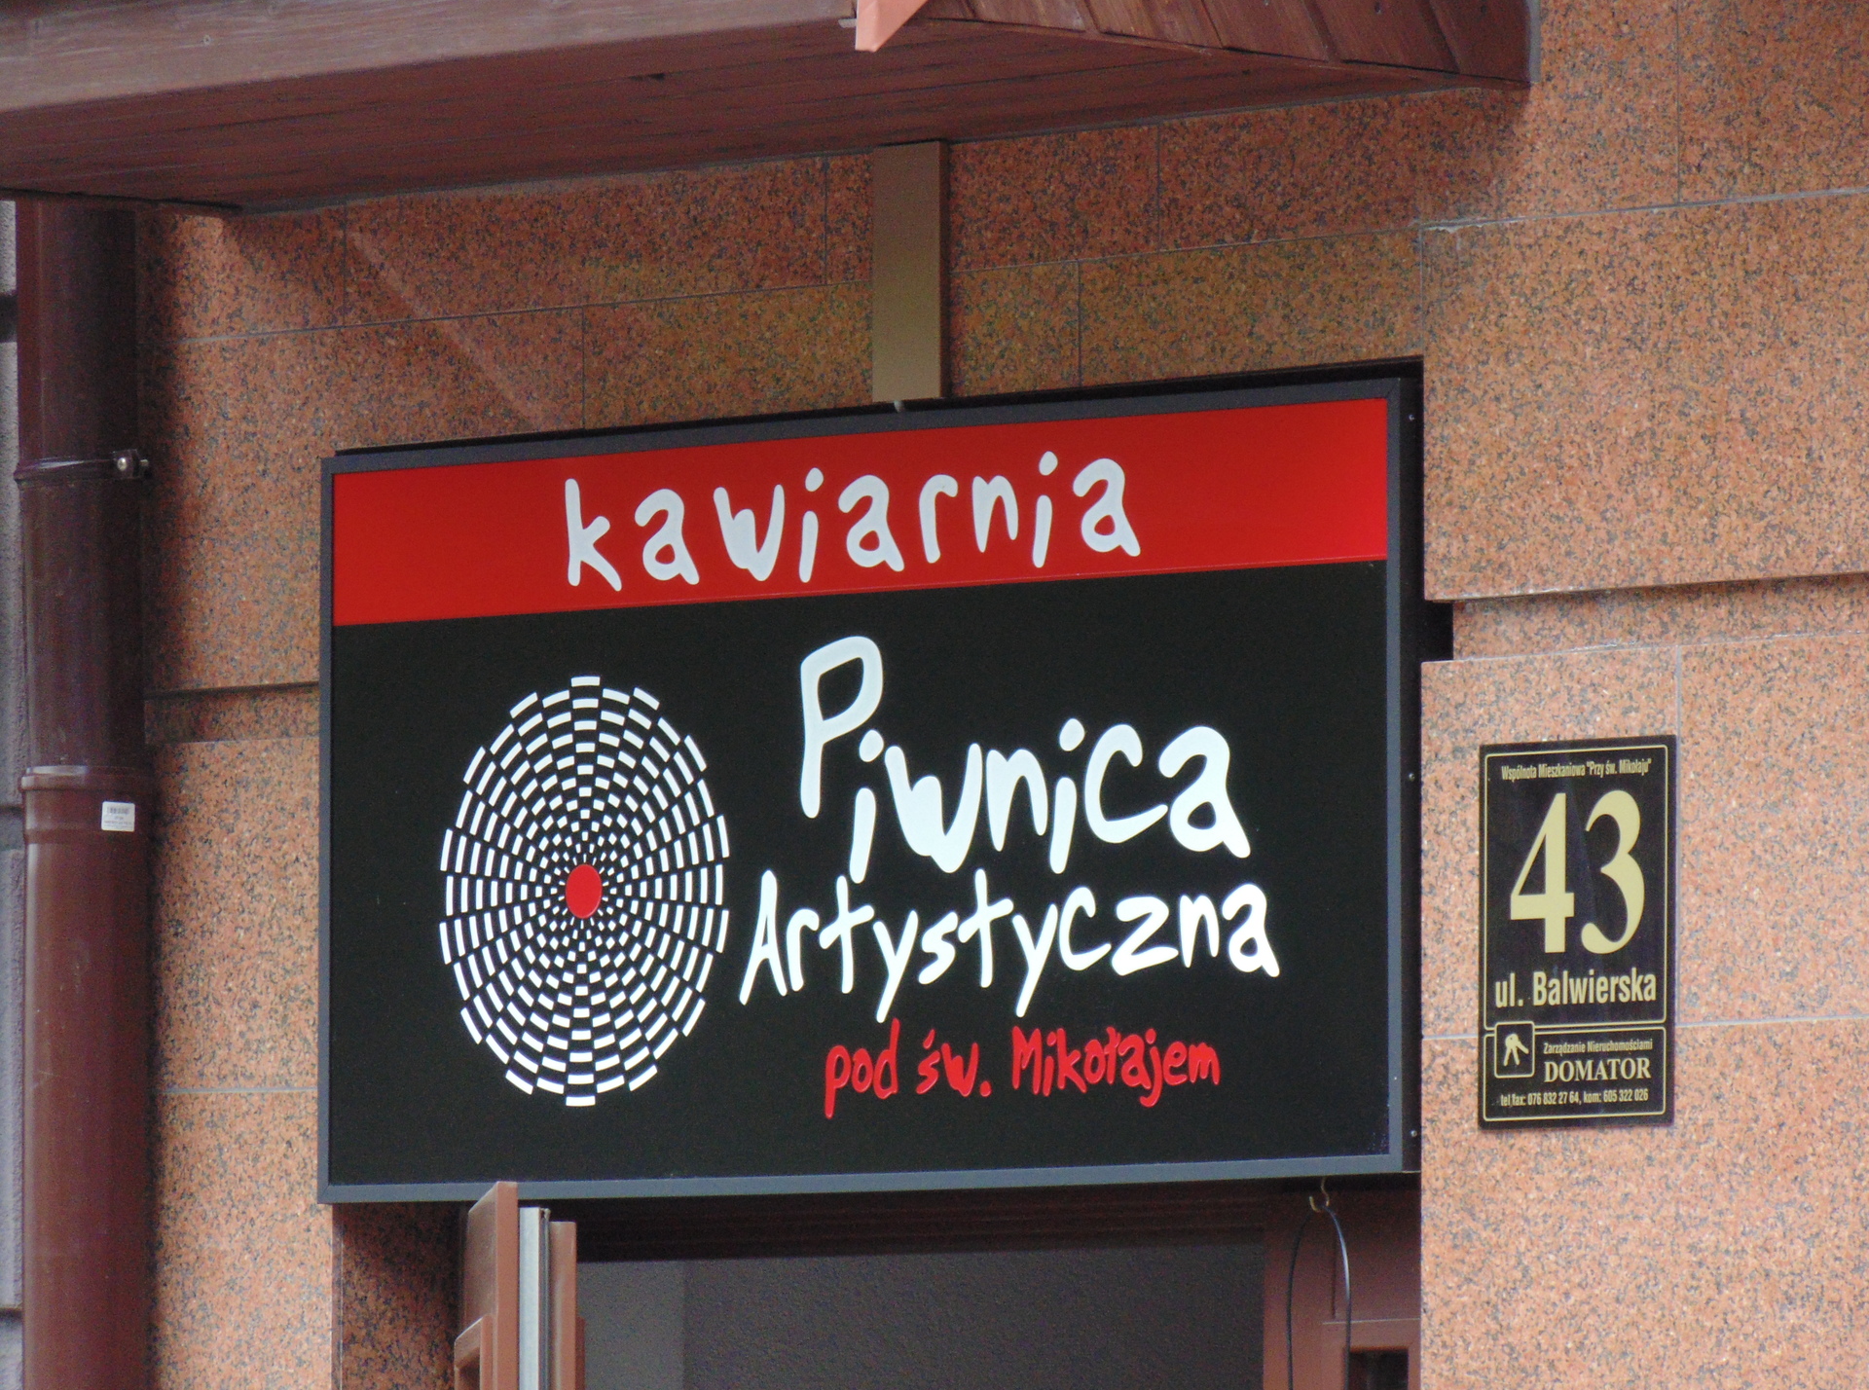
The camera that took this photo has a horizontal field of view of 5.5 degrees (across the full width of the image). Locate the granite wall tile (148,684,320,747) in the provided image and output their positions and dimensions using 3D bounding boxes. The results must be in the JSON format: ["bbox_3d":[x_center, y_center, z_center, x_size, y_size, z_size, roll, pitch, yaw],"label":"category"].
[{"bbox_3d":[-0.598,0.017,16.939,0.030,0.045,0.273,3,-4,-42],"label":"granite wall tile"}]

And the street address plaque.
[{"bbox_3d":[0.523,0.192,15.600,0.012,0.309,0.228,3,-4,-42],"label":"street address plaque"}]

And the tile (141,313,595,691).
[{"bbox_3d":[-0.495,-0.165,16.782,0.030,0.306,0.615,3,-4,-42],"label":"tile"}]

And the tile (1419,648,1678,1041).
[{"bbox_3d":[0.508,0.122,15.651,0.030,0.306,0.299,3,-4,-42],"label":"tile"}]

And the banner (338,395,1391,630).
[{"bbox_3d":[-0.068,-0.151,16.254,0.020,0.131,1.328,3,-4,-42],"label":"banner"}]

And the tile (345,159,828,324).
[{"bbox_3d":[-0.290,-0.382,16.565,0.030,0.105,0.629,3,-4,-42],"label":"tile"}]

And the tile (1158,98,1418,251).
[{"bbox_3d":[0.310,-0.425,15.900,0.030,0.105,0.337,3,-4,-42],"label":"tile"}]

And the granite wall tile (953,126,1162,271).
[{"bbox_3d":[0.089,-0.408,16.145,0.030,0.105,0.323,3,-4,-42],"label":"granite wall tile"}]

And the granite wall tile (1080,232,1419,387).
[{"bbox_3d":[0.270,-0.316,15.938,0.030,0.103,0.413,3,-4,-42],"label":"granite wall tile"}]

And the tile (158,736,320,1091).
[{"bbox_3d":[-0.598,0.192,16.878,0.030,0.308,0.266,3,-4,-42],"label":"tile"}]

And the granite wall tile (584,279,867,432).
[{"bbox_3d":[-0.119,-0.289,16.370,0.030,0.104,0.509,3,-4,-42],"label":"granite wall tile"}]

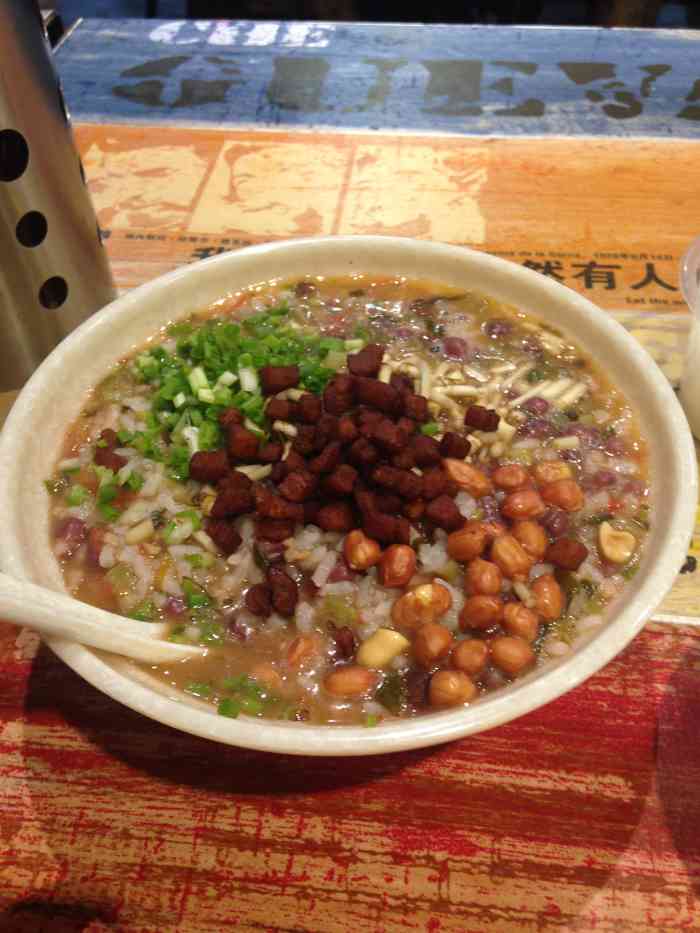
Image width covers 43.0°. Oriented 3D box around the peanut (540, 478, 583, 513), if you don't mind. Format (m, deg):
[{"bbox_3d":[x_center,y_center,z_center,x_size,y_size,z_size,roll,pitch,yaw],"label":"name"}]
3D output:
[{"bbox_3d":[0.063,0.009,0.262,0.013,0.009,0.009,23,52,21],"label":"peanut"}]

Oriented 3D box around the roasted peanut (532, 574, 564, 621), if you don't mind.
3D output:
[{"bbox_3d":[0.053,0.035,0.240,0.008,0.008,0.014,-7,47,-5],"label":"roasted peanut"}]

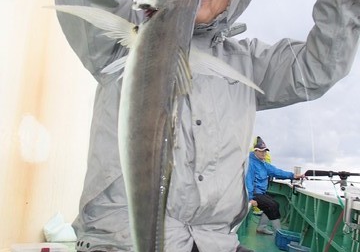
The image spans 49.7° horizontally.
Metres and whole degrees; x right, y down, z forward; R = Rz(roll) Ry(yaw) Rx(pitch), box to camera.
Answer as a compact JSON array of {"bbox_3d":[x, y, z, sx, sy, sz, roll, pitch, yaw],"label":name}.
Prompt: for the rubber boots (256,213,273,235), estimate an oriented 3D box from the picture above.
[{"bbox_3d":[1.182,1.356,5.400,0.270,0.290,0.105,-5,-9,34],"label":"rubber boots"}]

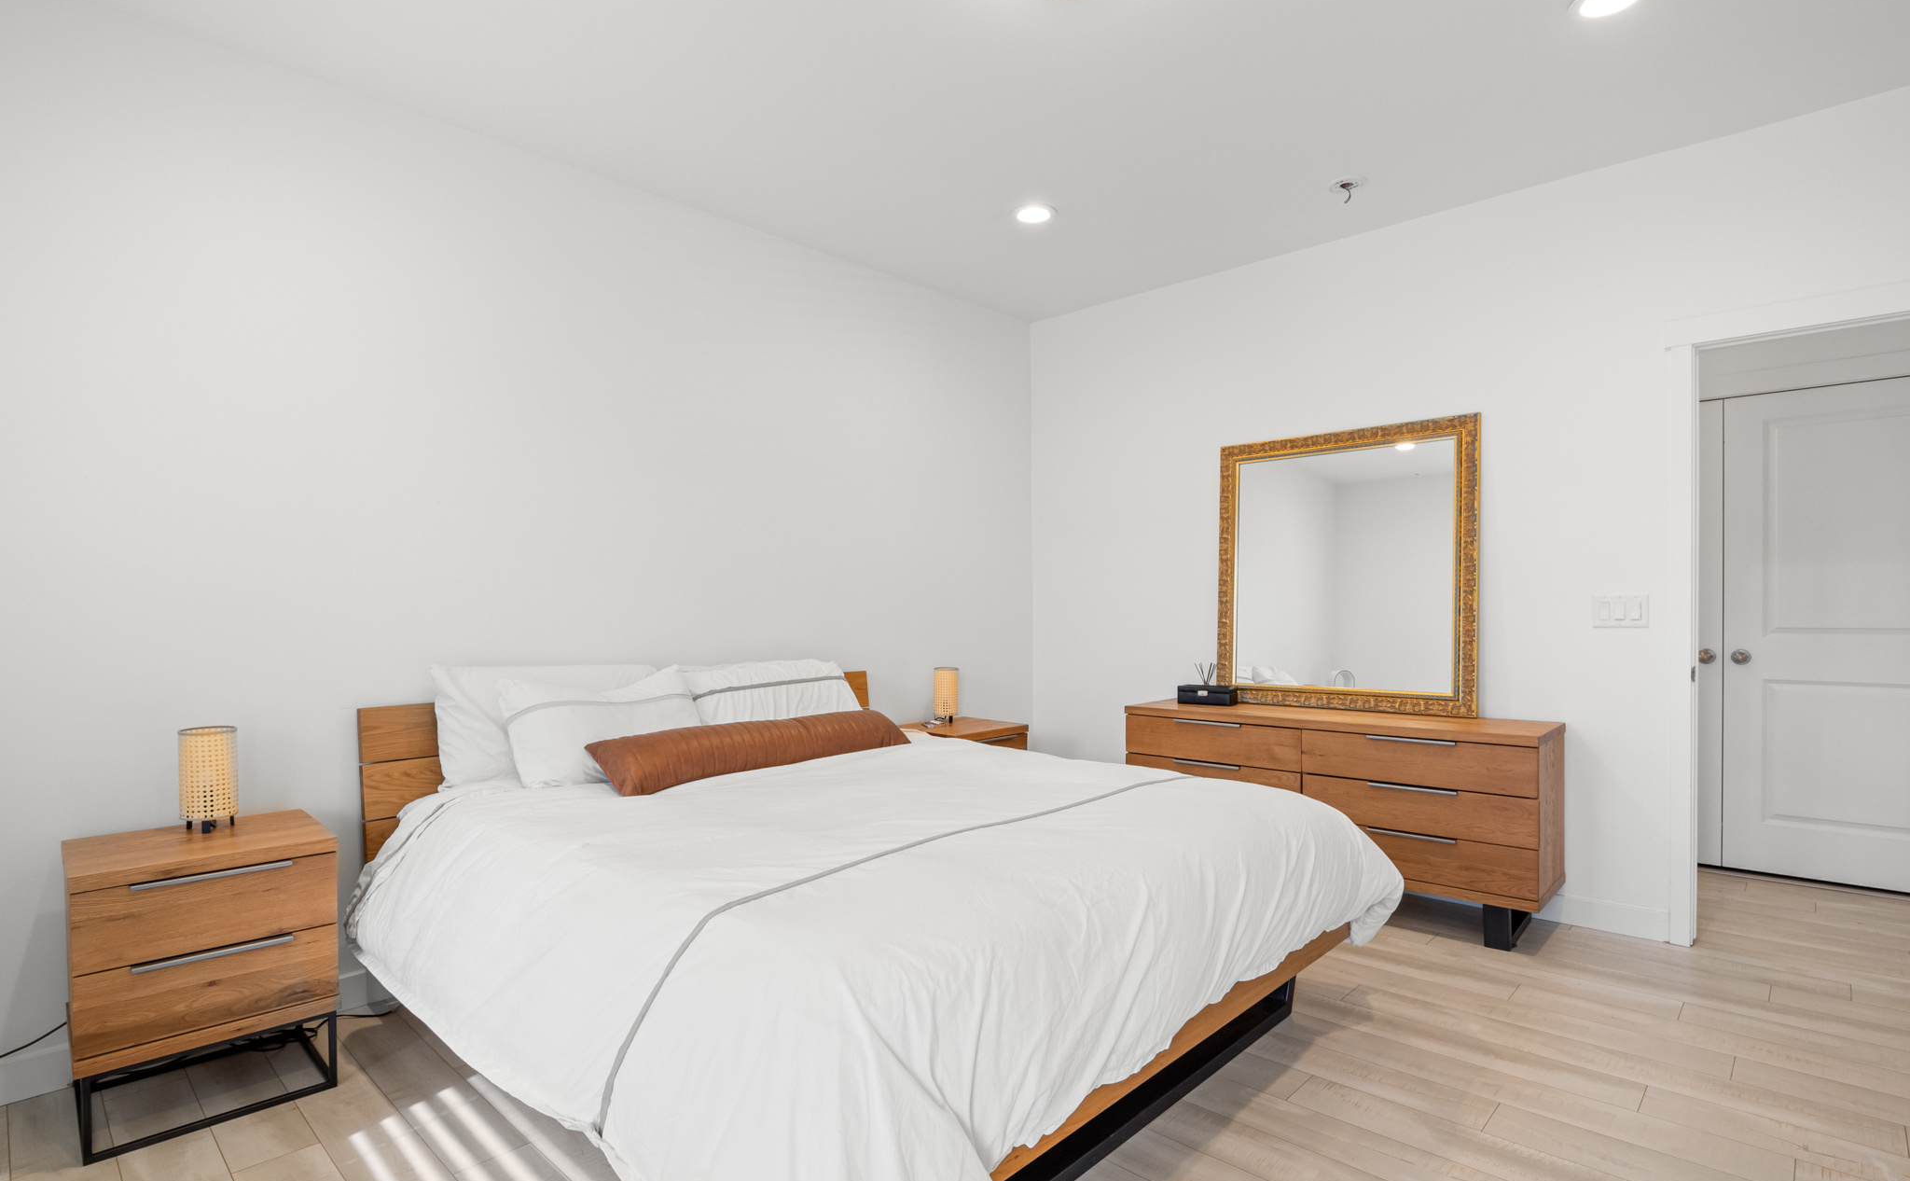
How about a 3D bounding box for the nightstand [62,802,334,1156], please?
[{"bbox_3d":[-1.922,0.946,2.249,0.485,0.623,0.425,0,-1,-45],"label":"nightstand"}]

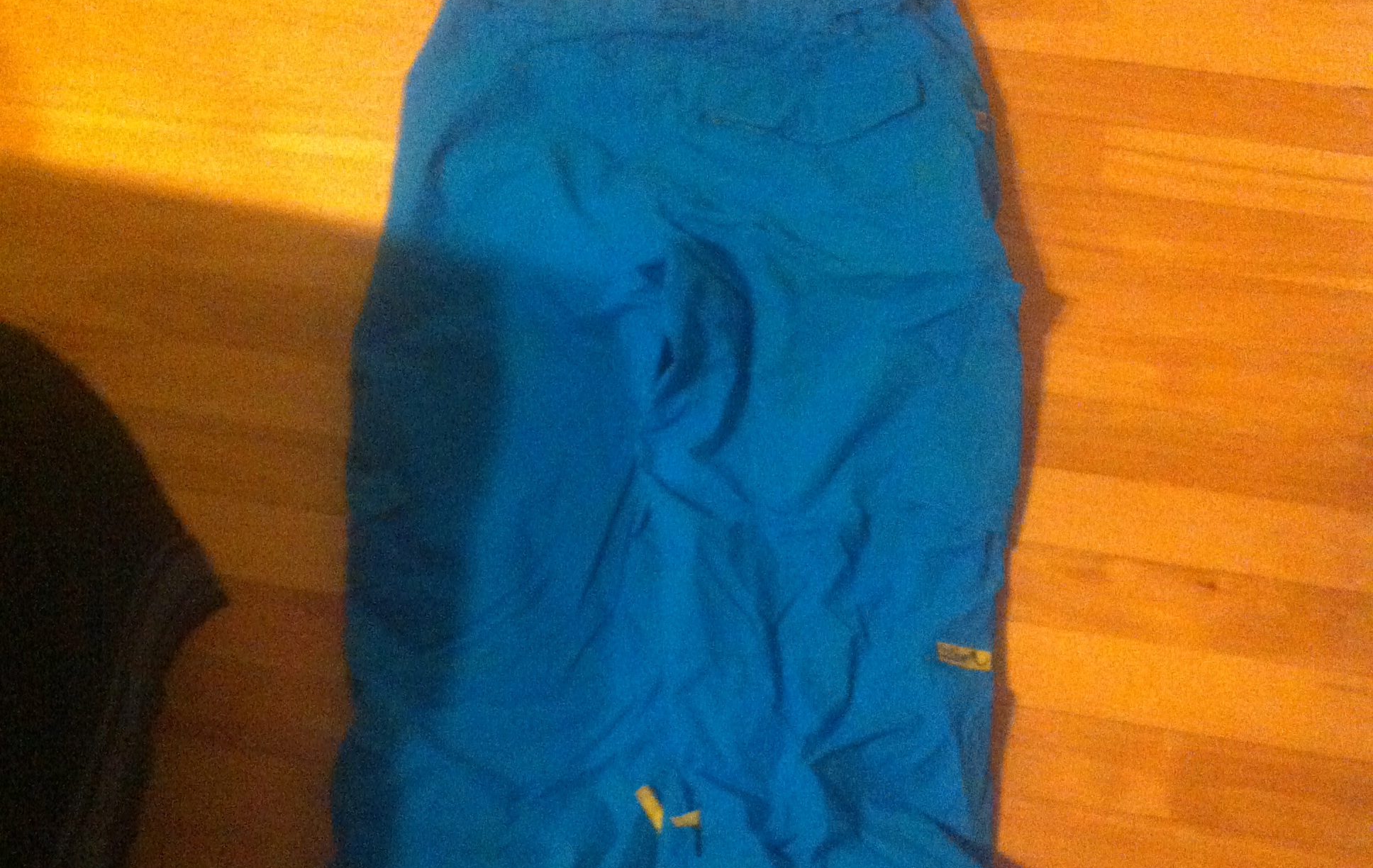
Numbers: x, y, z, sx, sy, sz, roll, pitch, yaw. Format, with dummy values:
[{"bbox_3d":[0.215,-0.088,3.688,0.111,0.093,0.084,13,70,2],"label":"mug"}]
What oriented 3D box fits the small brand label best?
[{"bbox_3d":[0.180,0.144,1.197,0.036,0.003,0.013,12,66,-1],"label":"small brand label"}]

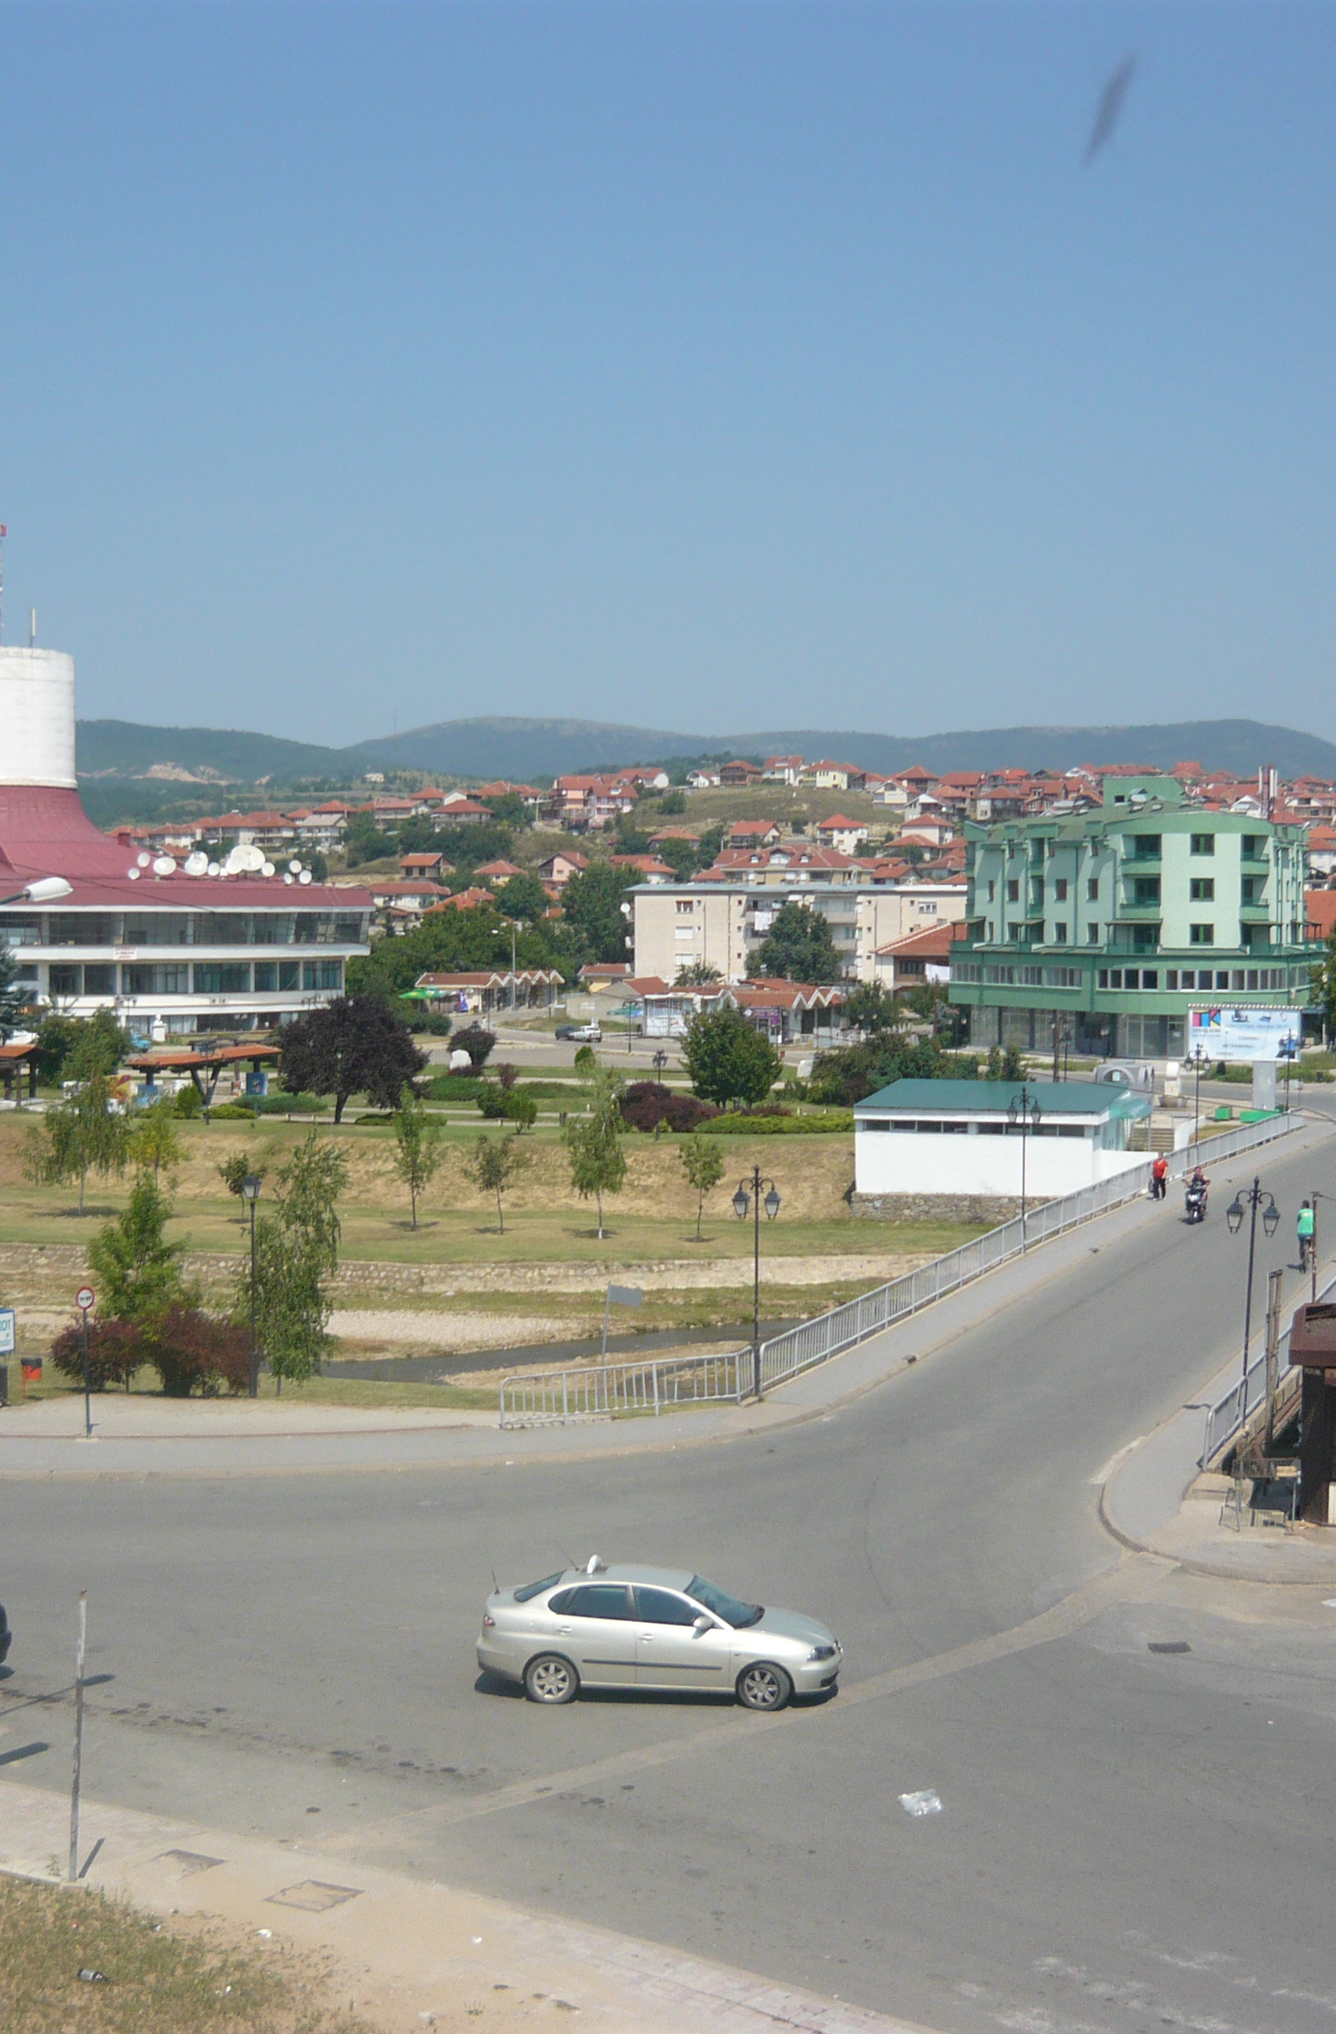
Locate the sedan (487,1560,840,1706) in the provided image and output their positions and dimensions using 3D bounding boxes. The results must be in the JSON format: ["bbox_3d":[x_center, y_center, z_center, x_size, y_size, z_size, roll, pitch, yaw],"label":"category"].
[{"bbox_3d":[-0.070,7.190,30.500,4.280,1.450,1.710,0,3,6],"label":"sedan"}]

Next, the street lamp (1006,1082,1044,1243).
[{"bbox_3d":[9.604,4.127,69.403,1.000,4.452,0.350,1,3,22],"label":"street lamp"}]

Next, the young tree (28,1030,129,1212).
[{"bbox_3d":[-22.253,3.915,97.500,3.835,6.952,3.720,0,3,0],"label":"young tree"}]

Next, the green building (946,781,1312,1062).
[{"bbox_3d":[31.020,-6.755,173.205,20.000,18.373,19.000,0,3,-12],"label":"green building"}]

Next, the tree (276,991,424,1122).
[{"bbox_3d":[-16.719,2.118,136.000,7.910,7.020,7.910,0,2,0],"label":"tree"}]

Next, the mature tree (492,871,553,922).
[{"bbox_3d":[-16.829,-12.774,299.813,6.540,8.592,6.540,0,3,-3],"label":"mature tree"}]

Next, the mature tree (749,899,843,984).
[{"bbox_3d":[11.748,-6.259,235.000,8.667,8.859,8.407,0,3,0],"label":"mature tree"}]

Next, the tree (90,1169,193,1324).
[{"bbox_3d":[-10.651,5.336,52.300,2.010,4.460,2.010,0,2,0],"label":"tree"}]

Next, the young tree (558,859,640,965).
[{"bbox_3d":[-7.458,-10.670,280.000,8.949,12.850,8.681,0,3,0],"label":"young tree"}]

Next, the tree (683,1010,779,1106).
[{"bbox_3d":[3.624,2.317,145.000,5.470,5.700,5.470,0,2,0],"label":"tree"}]

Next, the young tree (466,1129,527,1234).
[{"bbox_3d":[-6.042,5.967,93.916,2.122,3.863,2.122,0,3,-4],"label":"young tree"}]

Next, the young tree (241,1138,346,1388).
[{"bbox_3d":[-7.522,5.007,52.000,2.050,5.280,2.050,0,2,0],"label":"young tree"}]

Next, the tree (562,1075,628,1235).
[{"bbox_3d":[-2.522,4.858,90.500,2.299,5.859,2.230,0,3,0],"label":"tree"}]

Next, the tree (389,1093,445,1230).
[{"bbox_3d":[-8.983,5.098,92.500,1.971,5.117,1.912,0,3,0],"label":"tree"}]

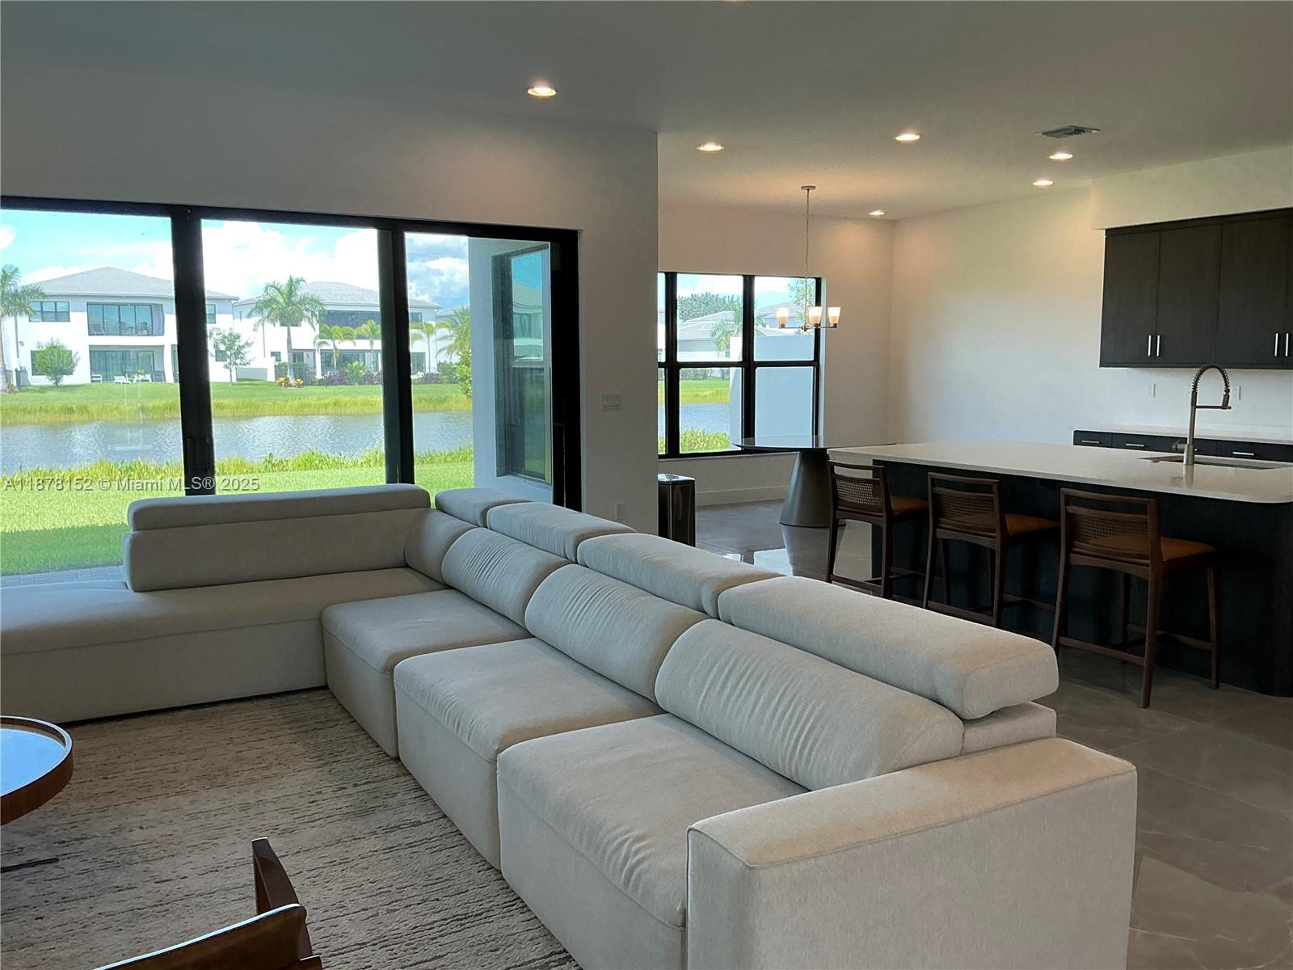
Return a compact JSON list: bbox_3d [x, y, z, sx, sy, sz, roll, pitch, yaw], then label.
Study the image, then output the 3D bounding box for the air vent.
[{"bbox_3d":[2.826,-2.357,7.040,0.300,0.030,0.300,-4,8,-30],"label":"air vent"}]

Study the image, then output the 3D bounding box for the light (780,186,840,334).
[{"bbox_3d":[1.456,-2.028,9.449,0.600,1.275,0.600,-4,8,-30],"label":"light"}]

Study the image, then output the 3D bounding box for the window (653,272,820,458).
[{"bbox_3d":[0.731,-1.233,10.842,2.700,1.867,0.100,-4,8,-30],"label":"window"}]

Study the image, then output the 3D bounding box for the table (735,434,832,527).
[{"bbox_3d":[1.565,-0.029,9.786,1.500,0.766,1.500,0,7,0],"label":"table"}]

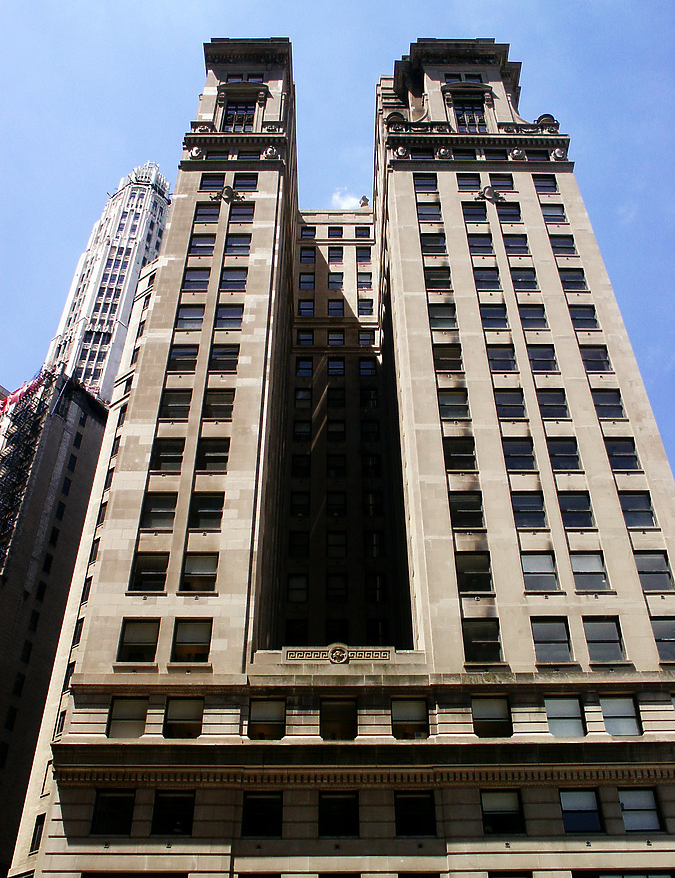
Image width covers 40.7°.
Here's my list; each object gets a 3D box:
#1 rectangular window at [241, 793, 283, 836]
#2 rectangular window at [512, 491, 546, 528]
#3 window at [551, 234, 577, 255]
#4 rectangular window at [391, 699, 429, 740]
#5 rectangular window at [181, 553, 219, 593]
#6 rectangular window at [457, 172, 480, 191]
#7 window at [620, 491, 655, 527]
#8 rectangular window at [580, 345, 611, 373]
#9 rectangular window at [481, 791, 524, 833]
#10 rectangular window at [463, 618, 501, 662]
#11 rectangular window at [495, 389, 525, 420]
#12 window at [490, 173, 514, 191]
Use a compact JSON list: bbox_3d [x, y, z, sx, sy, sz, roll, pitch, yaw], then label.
[{"bbox_3d":[-2.829,14.248,34.528,1.534,1.711,0.200,0,-42,0],"label":"rectangular window"},{"bbox_3d":[9.285,3.422,44.180,1.596,2.170,0.200,0,-42,0],"label":"rectangular window"},{"bbox_3d":[14.126,-11.992,56.697,1.533,2.080,0.200,0,-42,0],"label":"window"},{"bbox_3d":[2.939,11.340,36.568,1.471,1.760,0.200,0,-42,0],"label":"rectangular window"},{"bbox_3d":[-6.269,6.125,41.627,1.621,2.201,0.200,0,-42,0],"label":"rectangular window"},{"bbox_3d":[8.924,-17.220,61.363,1.595,2.039,0.200,0,-42,0],"label":"rectangular window"},{"bbox_3d":[14.697,3.454,44.582,1.580,2.200,0.250,0,-42,0],"label":"window"},{"bbox_3d":[13.874,-4.247,48.829,1.503,2.064,0.250,0,-42,0],"label":"rectangular window"},{"bbox_3d":[6.155,13.857,33.798,1.542,1.671,0.200,0,-42,0],"label":"rectangular window"},{"bbox_3d":[6.198,8.623,38.830,1.556,2.107,0.200,0,-42,0],"label":"rectangular window"},{"bbox_3d":[9.188,-1.810,48.241,1.529,2.209,0.200,0,-42,0],"label":"rectangular window"},{"bbox_3d":[10.949,-16.865,60.242,1.523,2.040,0.250,0,-42,0],"label":"window"}]

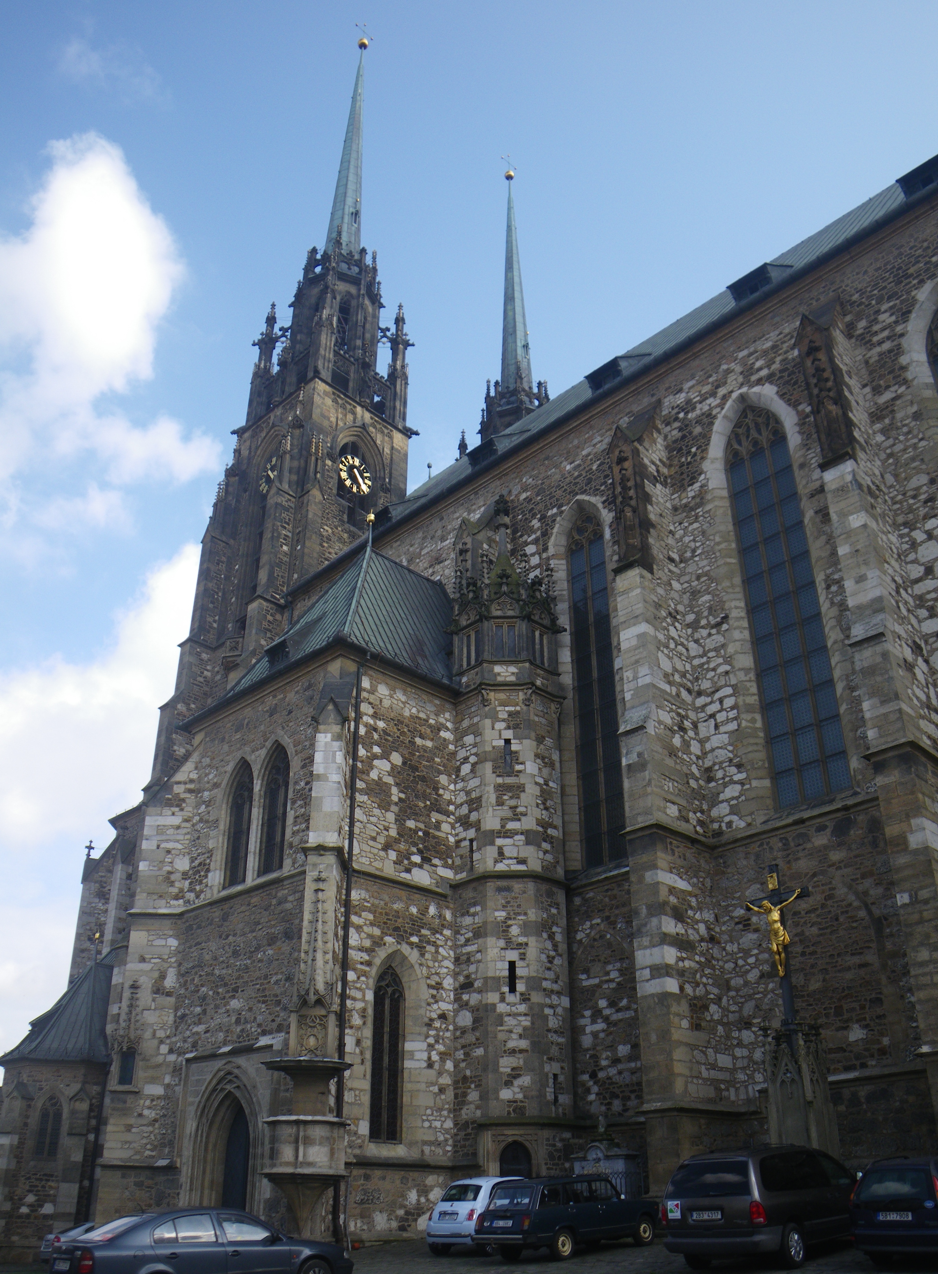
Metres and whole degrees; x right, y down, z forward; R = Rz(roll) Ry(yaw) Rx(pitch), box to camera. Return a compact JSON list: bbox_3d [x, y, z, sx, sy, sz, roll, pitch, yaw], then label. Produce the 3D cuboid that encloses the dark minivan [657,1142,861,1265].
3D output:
[{"bbox_3d":[5.570,10.020,18.270,1.950,1.750,4.900,-25,-35,36],"label":"dark minivan"}]

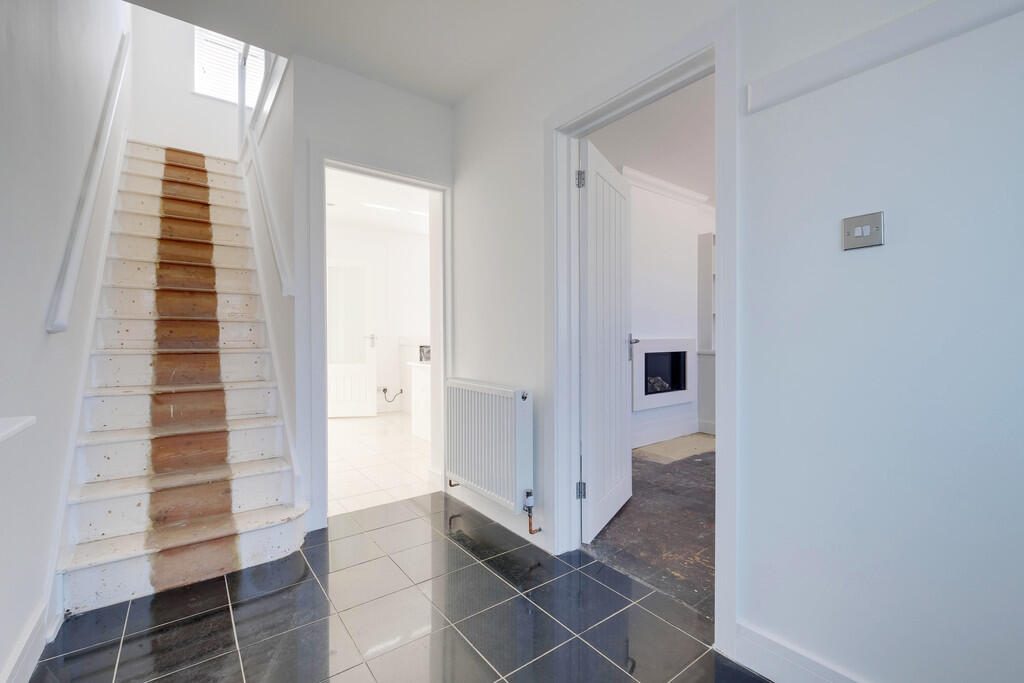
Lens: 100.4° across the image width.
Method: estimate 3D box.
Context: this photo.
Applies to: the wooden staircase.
[{"bbox_3d":[-2.129,-0.348,2.831,0.865,2.765,2.588,0,-1,-38],"label":"wooden staircase"}]

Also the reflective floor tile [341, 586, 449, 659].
[{"bbox_3d":[-0.430,1.020,1.556,0.308,0.013,0.308,0,0,-37],"label":"reflective floor tile"}]

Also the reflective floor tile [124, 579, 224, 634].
[{"bbox_3d":[-1.304,1.026,1.683,0.309,0.010,0.293,0,-1,-37],"label":"reflective floor tile"}]

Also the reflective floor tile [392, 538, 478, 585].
[{"bbox_3d":[-0.369,1.027,2.003,0.309,0.010,0.309,0,-1,-37],"label":"reflective floor tile"}]

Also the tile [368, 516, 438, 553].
[{"bbox_3d":[-0.558,1.022,2.241,0.308,0.013,0.308,0,0,-37],"label":"tile"}]

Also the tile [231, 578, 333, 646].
[{"bbox_3d":[-0.867,1.020,1.617,0.308,0.013,0.308,0,0,-37],"label":"tile"}]

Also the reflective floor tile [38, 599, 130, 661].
[{"bbox_3d":[-1.485,1.020,1.505,0.190,0.013,0.250,0,0,-37],"label":"reflective floor tile"}]

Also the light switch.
[{"bbox_3d":[0.893,-0.281,1.088,0.010,0.086,0.086,0,-1,-37],"label":"light switch"}]

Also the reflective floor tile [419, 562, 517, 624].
[{"bbox_3d":[-0.181,1.024,1.753,0.309,0.010,0.309,0,-1,-37],"label":"reflective floor tile"}]

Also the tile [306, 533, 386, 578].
[{"bbox_3d":[-0.806,1.022,2.054,0.308,0.013,0.308,0,0,-37],"label":"tile"}]

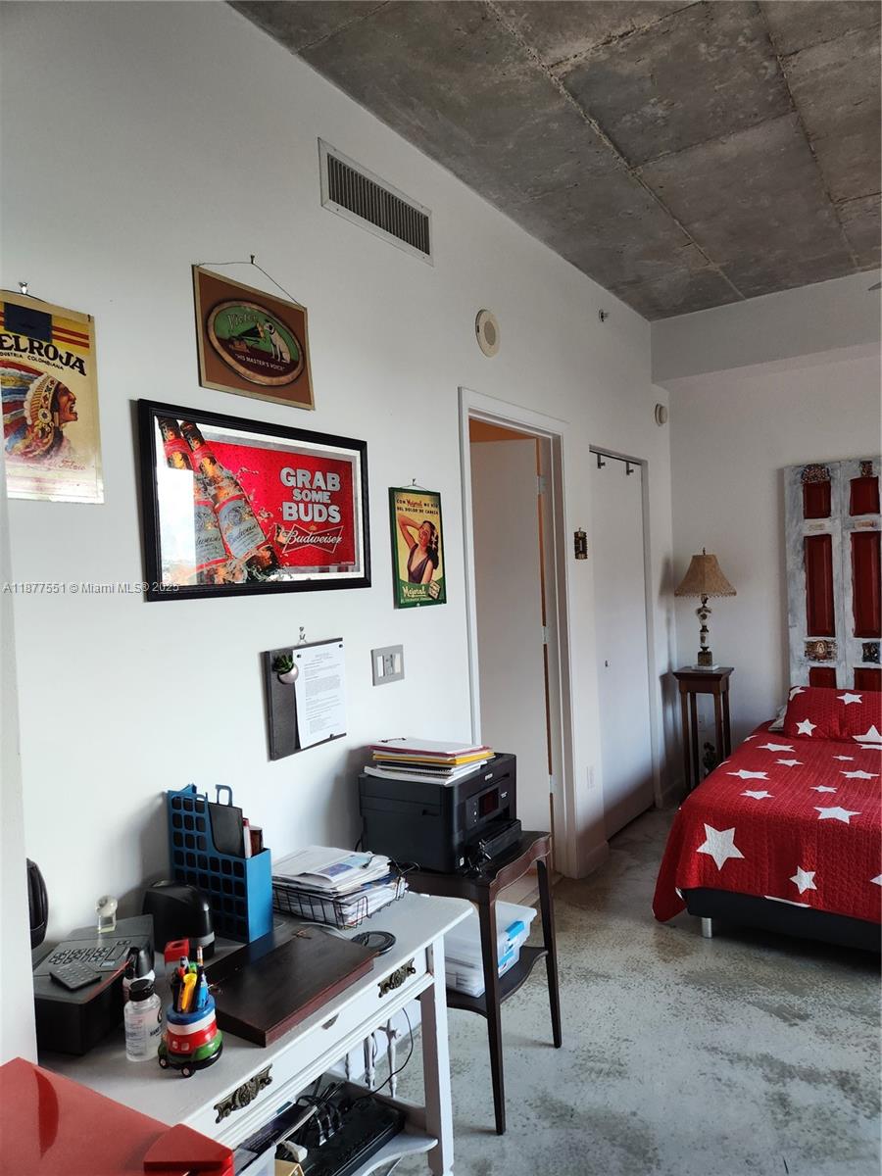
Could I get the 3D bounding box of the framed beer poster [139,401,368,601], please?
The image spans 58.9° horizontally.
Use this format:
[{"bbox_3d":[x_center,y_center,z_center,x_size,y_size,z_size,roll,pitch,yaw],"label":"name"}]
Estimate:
[{"bbox_3d":[-0.466,-0.215,2.162,0.021,0.465,0.832,0,2,33],"label":"framed beer poster"}]

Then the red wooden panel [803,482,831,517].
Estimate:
[{"bbox_3d":[2.254,-0.525,4.677,0.150,0.208,0.020,-2,1,33],"label":"red wooden panel"}]

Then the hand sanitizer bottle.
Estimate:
[{"bbox_3d":[-0.497,0.722,1.310,0.057,0.113,0.057,-3,1,-9],"label":"hand sanitizer bottle"}]

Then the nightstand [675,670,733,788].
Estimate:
[{"bbox_3d":[1.675,0.934,4.933,0.310,0.826,0.330,-2,1,33],"label":"nightstand"}]

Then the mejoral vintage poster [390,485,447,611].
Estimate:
[{"bbox_3d":[-0.082,-0.138,2.748,0.012,0.402,0.308,-2,1,33],"label":"mejoral vintage poster"}]

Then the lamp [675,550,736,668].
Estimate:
[{"bbox_3d":[1.633,0.130,4.861,0.385,0.765,0.385,-2,1,33],"label":"lamp"}]

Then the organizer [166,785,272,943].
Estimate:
[{"bbox_3d":[-0.501,0.616,1.773,0.237,0.311,0.074,-2,1,31],"label":"organizer"}]

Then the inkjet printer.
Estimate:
[{"bbox_3d":[0.024,0.675,2.436,0.365,0.249,0.420,-2,1,31],"label":"inkjet printer"}]

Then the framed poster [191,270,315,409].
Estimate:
[{"bbox_3d":[-0.492,-0.659,2.109,0.014,0.298,0.410,-2,1,33],"label":"framed poster"}]

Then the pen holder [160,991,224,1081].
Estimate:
[{"bbox_3d":[-0.403,0.730,1.282,0.073,0.082,0.090,-2,1,33],"label":"pen holder"}]

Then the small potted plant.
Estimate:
[{"bbox_3d":[-0.417,0.216,2.098,0.060,0.090,0.064,-3,1,0],"label":"small potted plant"}]

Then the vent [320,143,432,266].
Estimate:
[{"bbox_3d":[-0.189,-1.266,2.603,0.020,0.204,0.611,-2,1,33],"label":"vent"}]

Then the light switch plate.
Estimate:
[{"bbox_3d":[-0.166,0.253,2.563,0.010,0.115,0.162,-2,1,33],"label":"light switch plate"}]

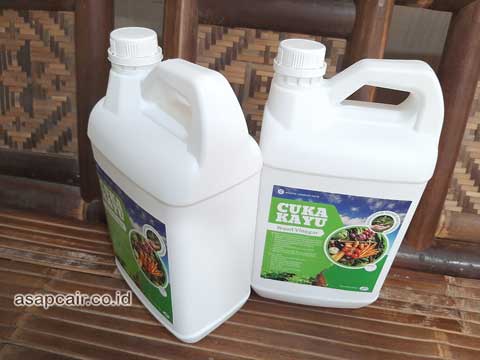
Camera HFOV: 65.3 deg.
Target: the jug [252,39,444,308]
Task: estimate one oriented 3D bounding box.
[{"bbox_3d":[0.108,0.003,0.450,0.191,0.311,0.129,6,33,4],"label":"jug"}]

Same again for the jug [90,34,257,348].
[{"bbox_3d":[-0.073,0.009,0.424,0.129,0.311,0.191,-26,43,-36],"label":"jug"}]

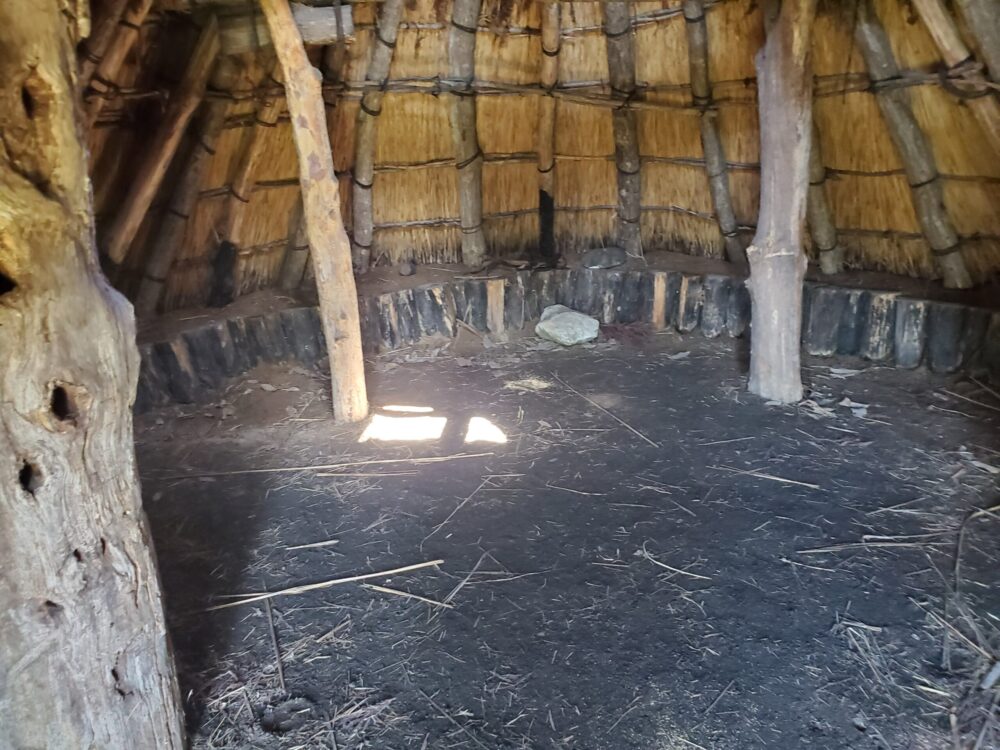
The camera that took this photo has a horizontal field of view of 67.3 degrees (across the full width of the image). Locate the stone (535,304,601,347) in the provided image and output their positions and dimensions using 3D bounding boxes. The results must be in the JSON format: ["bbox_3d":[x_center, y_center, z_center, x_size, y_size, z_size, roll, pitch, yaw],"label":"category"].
[{"bbox_3d":[0.403,-0.324,4.554,0.380,0.200,0.280,-1,20,8],"label":"stone"}]

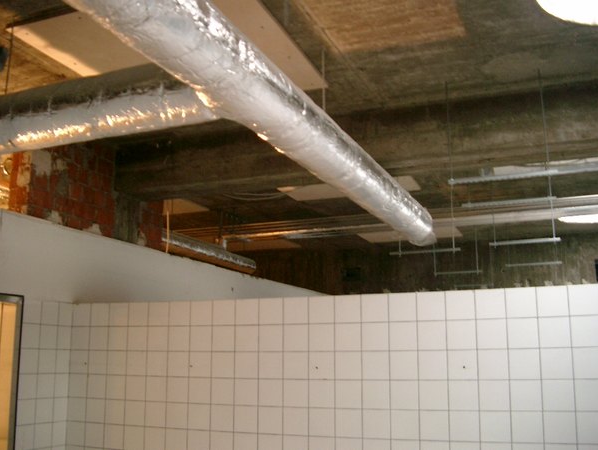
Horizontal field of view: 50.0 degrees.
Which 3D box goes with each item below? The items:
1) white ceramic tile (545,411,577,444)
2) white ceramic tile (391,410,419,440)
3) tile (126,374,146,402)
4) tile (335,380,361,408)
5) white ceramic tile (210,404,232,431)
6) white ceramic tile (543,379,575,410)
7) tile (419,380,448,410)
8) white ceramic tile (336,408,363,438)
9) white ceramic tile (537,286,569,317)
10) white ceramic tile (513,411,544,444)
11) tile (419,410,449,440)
[{"bbox_3d":[1.243,0.959,3.037,0.150,0.150,0.009,-5,-13,21],"label":"white ceramic tile"},{"bbox_3d":[0.548,1.032,3.300,0.150,0.150,0.009,-5,-13,21],"label":"white ceramic tile"},{"bbox_3d":[-0.999,1.001,3.933,0.150,0.150,0.010,-5,-13,21],"label":"tile"},{"bbox_3d":[0.264,0.901,3.416,0.150,0.150,0.010,-5,-13,21],"label":"tile"},{"bbox_3d":[-0.440,1.109,3.686,0.150,0.150,0.010,-5,-13,21],"label":"white ceramic tile"},{"bbox_3d":[1.213,0.797,3.002,0.150,0.150,0.009,-5,-13,21],"label":"white ceramic tile"},{"bbox_3d":[0.683,0.863,3.252,0.150,0.150,0.010,-5,-13,21],"label":"tile"},{"bbox_3d":[0.264,1.046,3.386,0.150,0.150,0.010,-5,-13,21],"label":"white ceramic tile"},{"bbox_3d":[1.225,0.368,3.096,0.150,0.150,0.009,-5,-13,21],"label":"white ceramic tile"},{"bbox_3d":[1.077,0.954,3.026,0.150,0.150,0.009,-5,-13,21],"label":"white ceramic tile"},{"bbox_3d":[0.680,1.007,3.220,0.150,0.150,0.010,-5,-13,21],"label":"tile"}]

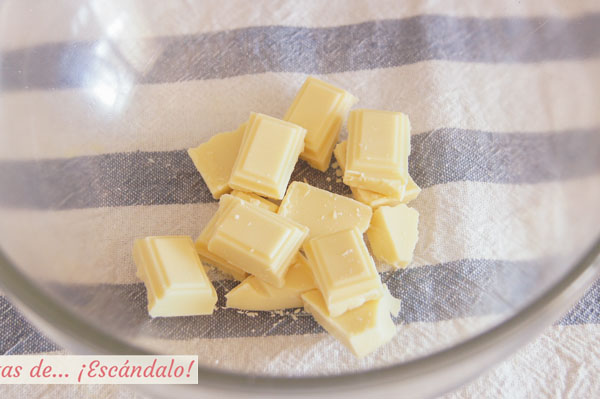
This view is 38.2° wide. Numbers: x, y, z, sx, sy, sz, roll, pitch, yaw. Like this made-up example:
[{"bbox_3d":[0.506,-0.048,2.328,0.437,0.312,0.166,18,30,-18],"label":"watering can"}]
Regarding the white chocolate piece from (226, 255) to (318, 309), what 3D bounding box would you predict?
[{"bbox_3d":[-0.009,0.028,0.279,0.027,0.009,0.017,0,64,0],"label":"white chocolate piece"}]

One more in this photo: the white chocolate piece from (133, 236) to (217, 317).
[{"bbox_3d":[-0.047,0.029,0.329,0.024,0.010,0.027,-12,63,-6],"label":"white chocolate piece"}]

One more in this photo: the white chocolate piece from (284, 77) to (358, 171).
[{"bbox_3d":[0.007,-0.028,0.305,0.019,0.010,0.027,20,79,23],"label":"white chocolate piece"}]

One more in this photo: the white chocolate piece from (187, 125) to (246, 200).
[{"bbox_3d":[-0.030,-0.015,0.353,0.027,0.009,0.022,-22,64,-11],"label":"white chocolate piece"}]

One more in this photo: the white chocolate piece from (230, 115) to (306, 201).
[{"bbox_3d":[-0.011,-0.016,0.290,0.019,0.010,0.027,18,73,1],"label":"white chocolate piece"}]

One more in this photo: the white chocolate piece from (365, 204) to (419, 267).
[{"bbox_3d":[0.036,0.014,0.336,0.016,0.011,0.022,-14,63,-7],"label":"white chocolate piece"}]

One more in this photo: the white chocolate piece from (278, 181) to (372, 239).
[{"bbox_3d":[0.009,0.009,0.337,0.031,0.010,0.023,18,63,9],"label":"white chocolate piece"}]

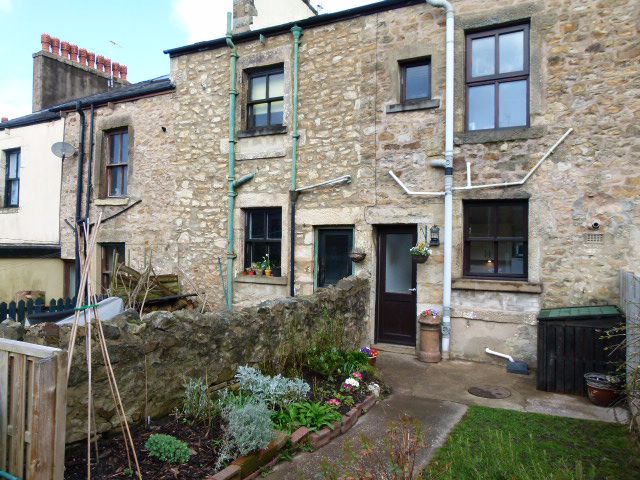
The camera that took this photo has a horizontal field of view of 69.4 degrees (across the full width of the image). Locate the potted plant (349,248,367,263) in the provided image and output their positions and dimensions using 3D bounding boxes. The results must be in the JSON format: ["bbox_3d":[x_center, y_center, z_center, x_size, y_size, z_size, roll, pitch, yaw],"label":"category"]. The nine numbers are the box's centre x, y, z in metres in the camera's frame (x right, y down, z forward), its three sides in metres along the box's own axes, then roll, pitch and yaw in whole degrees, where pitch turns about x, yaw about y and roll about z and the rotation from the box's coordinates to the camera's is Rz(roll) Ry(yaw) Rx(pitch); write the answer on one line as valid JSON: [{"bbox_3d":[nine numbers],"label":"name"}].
[{"bbox_3d":[0.656,0.274,8.017,0.300,0.240,0.280,1,0,25],"label":"potted plant"}]

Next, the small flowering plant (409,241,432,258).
[{"bbox_3d":[1.647,0.180,7.550,0.360,0.320,0.330,1,0,25],"label":"small flowering plant"}]

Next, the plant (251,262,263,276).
[{"bbox_3d":[-1.266,0.588,9.213,0.220,0.270,0.190,1,0,25],"label":"plant"}]

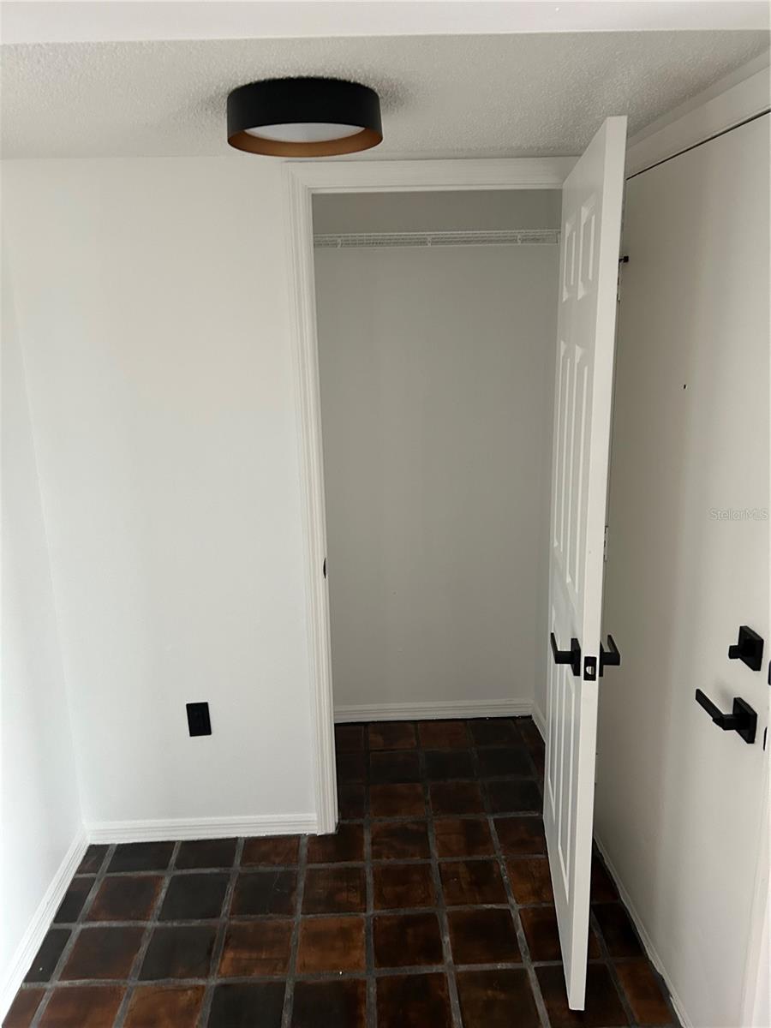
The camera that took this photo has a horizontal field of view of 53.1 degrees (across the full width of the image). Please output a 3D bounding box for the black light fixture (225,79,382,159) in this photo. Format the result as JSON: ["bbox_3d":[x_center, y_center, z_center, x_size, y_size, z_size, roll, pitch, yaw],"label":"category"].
[{"bbox_3d":[-0.166,-0.818,1.607,0.318,0.078,0.318,-2,14,-2],"label":"black light fixture"}]

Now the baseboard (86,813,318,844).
[{"bbox_3d":[-0.622,1.064,2.615,0.778,0.077,0.015,-2,14,-2],"label":"baseboard"}]

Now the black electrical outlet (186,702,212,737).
[{"bbox_3d":[-0.608,0.673,2.519,0.070,0.116,0.008,-2,14,-2],"label":"black electrical outlet"}]

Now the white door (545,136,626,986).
[{"bbox_3d":[0.495,0.159,2.038,0.037,2.032,0.760,0,14,7],"label":"white door"}]

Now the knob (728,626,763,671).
[{"bbox_3d":[0.690,0.262,1.501,0.050,0.065,0.065,-2,14,-2],"label":"knob"}]

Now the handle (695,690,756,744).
[{"bbox_3d":[0.691,0.401,1.580,0.056,0.064,0.156,-2,14,-2],"label":"handle"}]

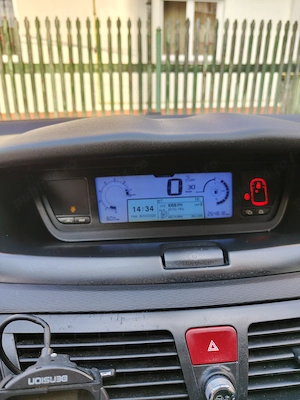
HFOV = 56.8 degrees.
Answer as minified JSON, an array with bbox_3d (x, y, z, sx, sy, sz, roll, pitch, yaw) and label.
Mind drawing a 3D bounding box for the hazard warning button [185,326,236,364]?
[{"bbox_3d":[0.066,0.154,0.298,0.057,0.037,0.012,-3,-9,-5],"label":"hazard warning button"}]

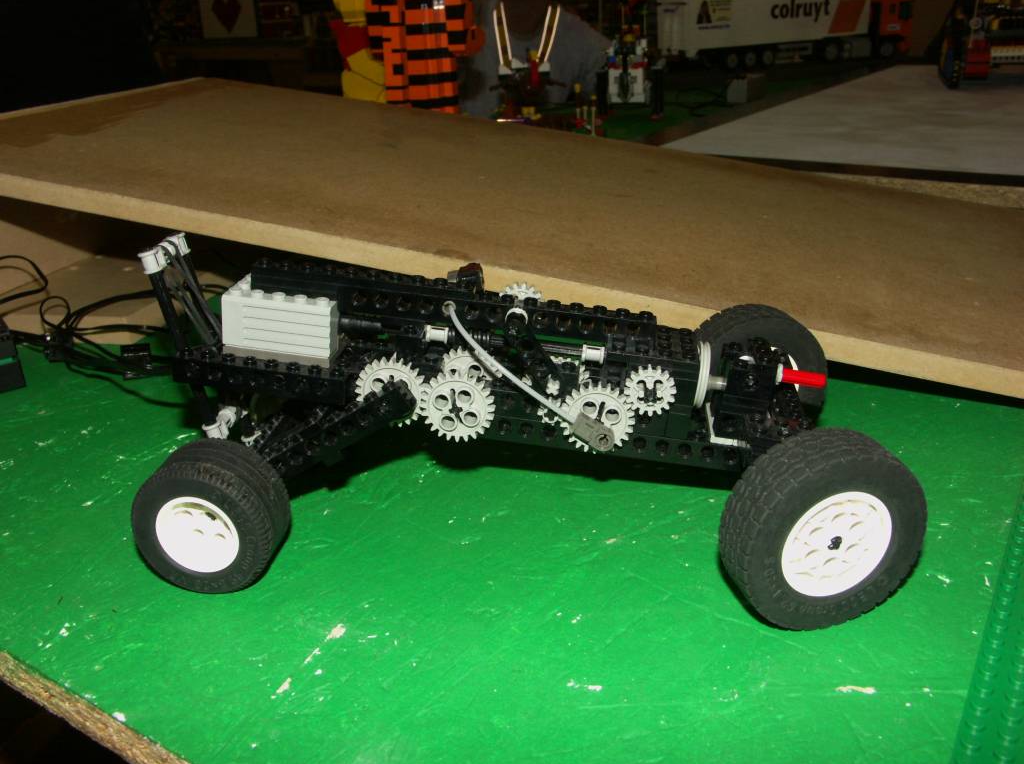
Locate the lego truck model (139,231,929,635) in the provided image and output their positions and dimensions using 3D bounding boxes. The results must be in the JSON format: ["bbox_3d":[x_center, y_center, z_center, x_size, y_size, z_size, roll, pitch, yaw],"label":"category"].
[{"bbox_3d":[0.003,0.001,0.341,0.263,0.113,0.160,0,22,6],"label":"lego truck model"}]

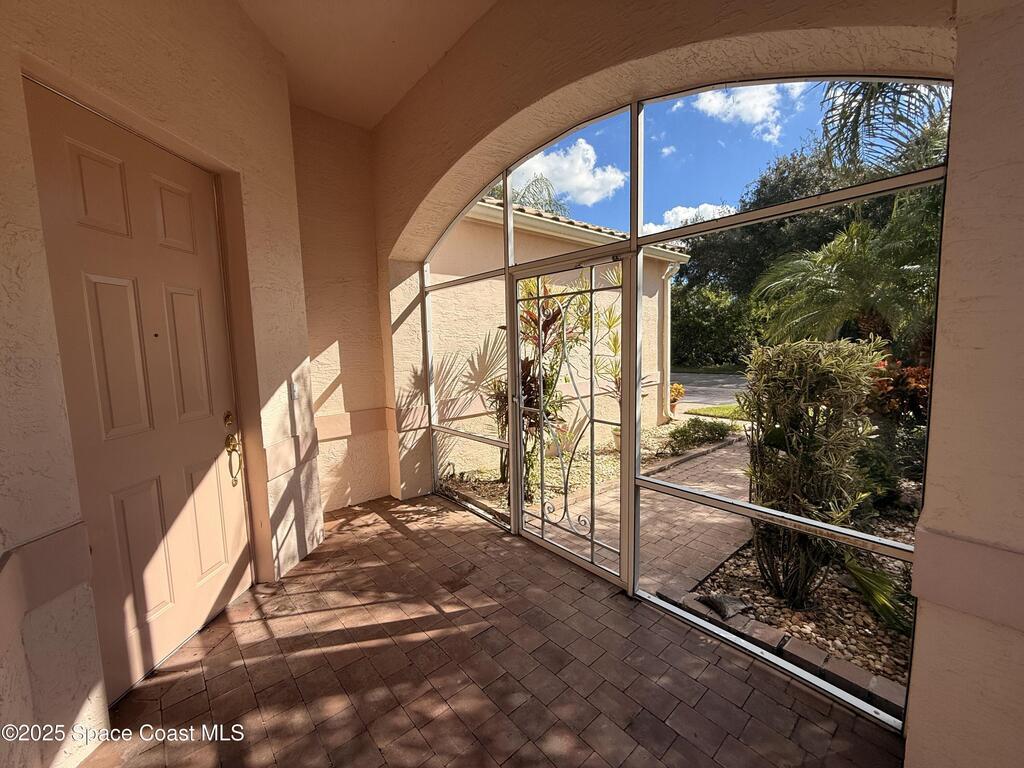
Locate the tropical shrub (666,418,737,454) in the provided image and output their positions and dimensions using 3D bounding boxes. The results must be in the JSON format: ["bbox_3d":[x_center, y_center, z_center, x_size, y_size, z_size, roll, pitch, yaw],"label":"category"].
[{"bbox_3d":[2.660,0.710,5.880,1.200,0.420,0.750,-6,8,-40],"label":"tropical shrub"}]

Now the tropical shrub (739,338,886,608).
[{"bbox_3d":[1.615,0.510,2.310,0.700,1.500,0.700,-6,8,-40],"label":"tropical shrub"}]

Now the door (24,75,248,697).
[{"bbox_3d":[-1.701,0.087,2.003,0.050,2.435,0.915,-1,6,3],"label":"door"}]

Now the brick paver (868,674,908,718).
[{"bbox_3d":[1.584,1.293,1.701,0.120,0.060,0.160,-7,8,-41],"label":"brick paver"}]

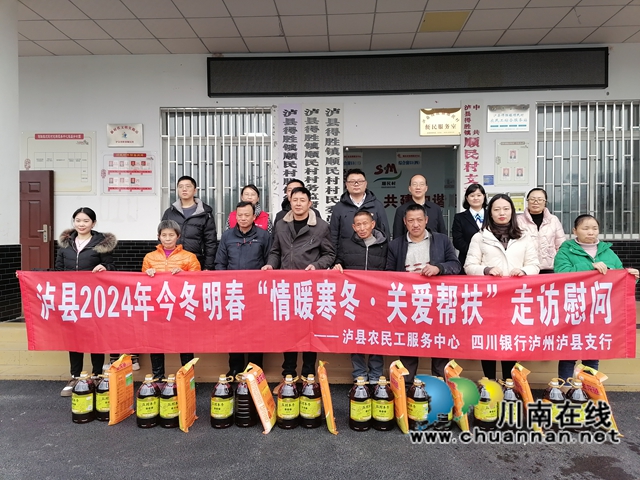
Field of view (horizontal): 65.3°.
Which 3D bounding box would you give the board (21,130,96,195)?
[{"bbox_3d":[-4.072,-1.193,7.758,1.229,1.002,0.025,0,1,3],"label":"board"}]

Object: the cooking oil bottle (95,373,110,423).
[{"bbox_3d":[-1.484,1.091,3.480,0.155,0.340,0.150,0,0,-23],"label":"cooking oil bottle"}]

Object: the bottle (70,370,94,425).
[{"bbox_3d":[-1.647,1.087,3.480,0.155,0.340,0.150,0,0,10],"label":"bottle"}]

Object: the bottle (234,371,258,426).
[{"bbox_3d":[-0.505,1.094,3.430,0.155,0.340,0.150,0,0,-8],"label":"bottle"}]

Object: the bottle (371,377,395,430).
[{"bbox_3d":[0.441,1.133,3.486,0.153,0.349,0.153,0,1,7],"label":"bottle"}]

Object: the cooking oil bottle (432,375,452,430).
[{"bbox_3d":[0.839,1.108,3.410,0.155,0.340,0.150,0,0,14],"label":"cooking oil bottle"}]

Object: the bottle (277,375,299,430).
[{"bbox_3d":[-0.223,1.133,3.525,0.153,0.349,0.153,0,1,-4],"label":"bottle"}]

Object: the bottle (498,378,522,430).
[{"bbox_3d":[1.295,1.115,3.400,0.155,0.340,0.150,0,0,11],"label":"bottle"}]

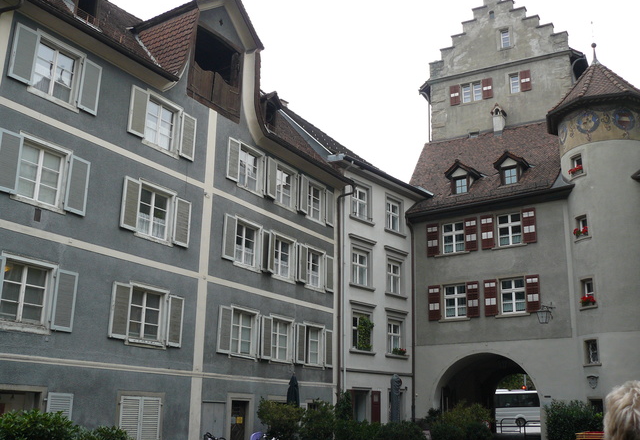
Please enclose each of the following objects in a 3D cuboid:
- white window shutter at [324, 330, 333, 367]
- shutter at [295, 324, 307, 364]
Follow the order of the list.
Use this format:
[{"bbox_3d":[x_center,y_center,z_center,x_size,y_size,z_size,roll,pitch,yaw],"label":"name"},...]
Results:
[{"bbox_3d":[0.378,5.129,26.390,0.060,1.430,0.611,-9,-19,31],"label":"white window shutter"},{"bbox_3d":[-0.656,4.415,23.766,0.050,1.396,0.563,-10,-20,31],"label":"shutter"}]

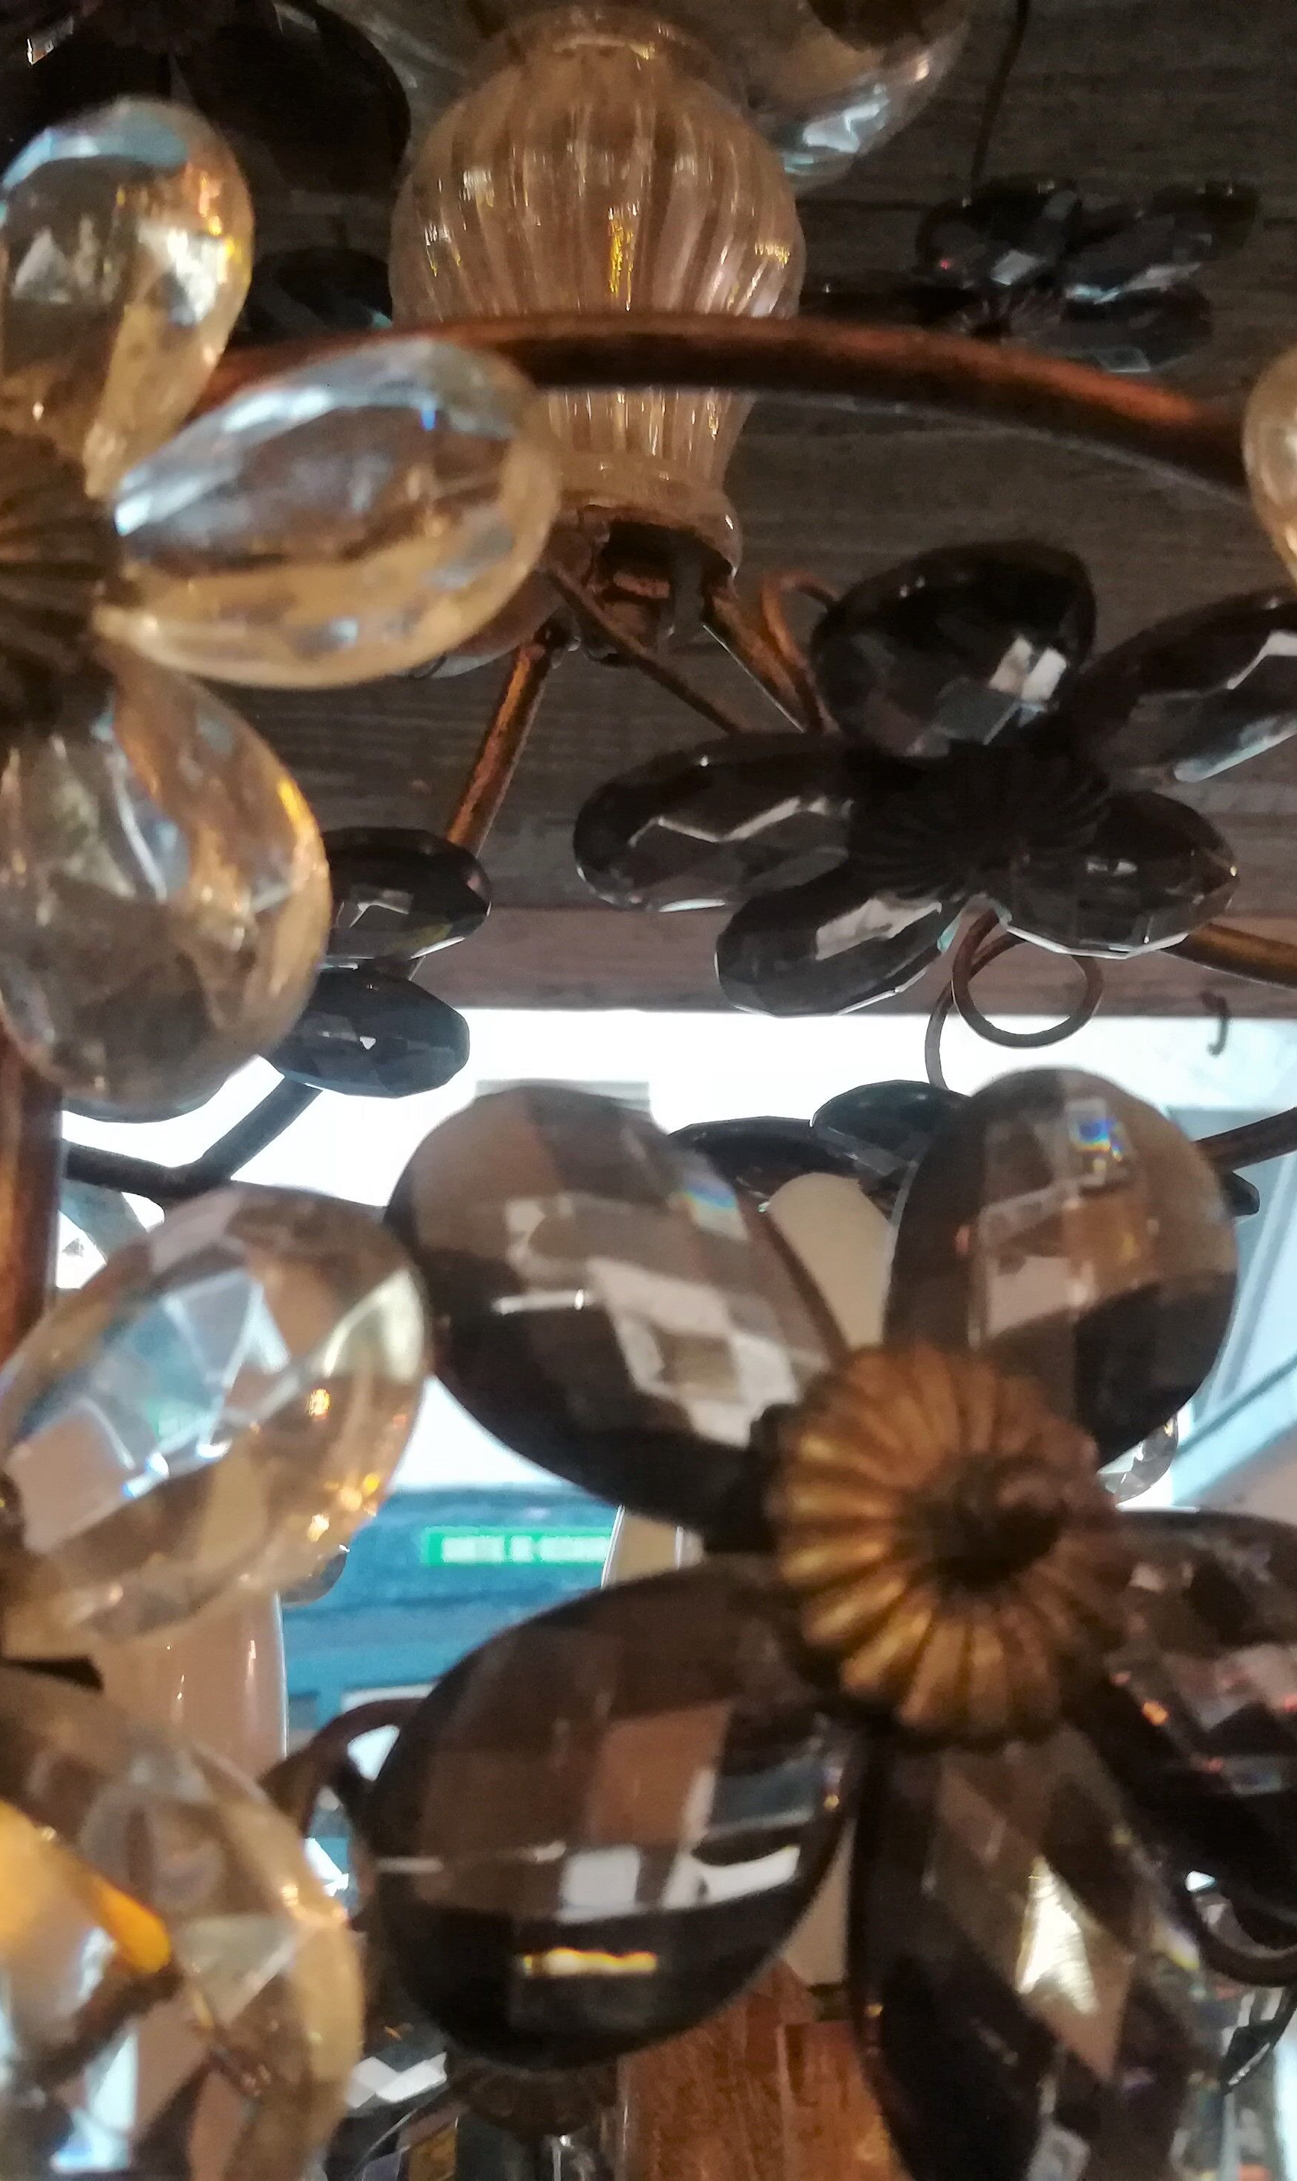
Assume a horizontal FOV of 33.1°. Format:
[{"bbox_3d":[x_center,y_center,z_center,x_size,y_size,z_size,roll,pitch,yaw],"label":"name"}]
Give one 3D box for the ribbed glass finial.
[{"bbox_3d":[-0.013,-0.202,0.563,0.106,0.162,0.106,1,-20,0],"label":"ribbed glass finial"}]

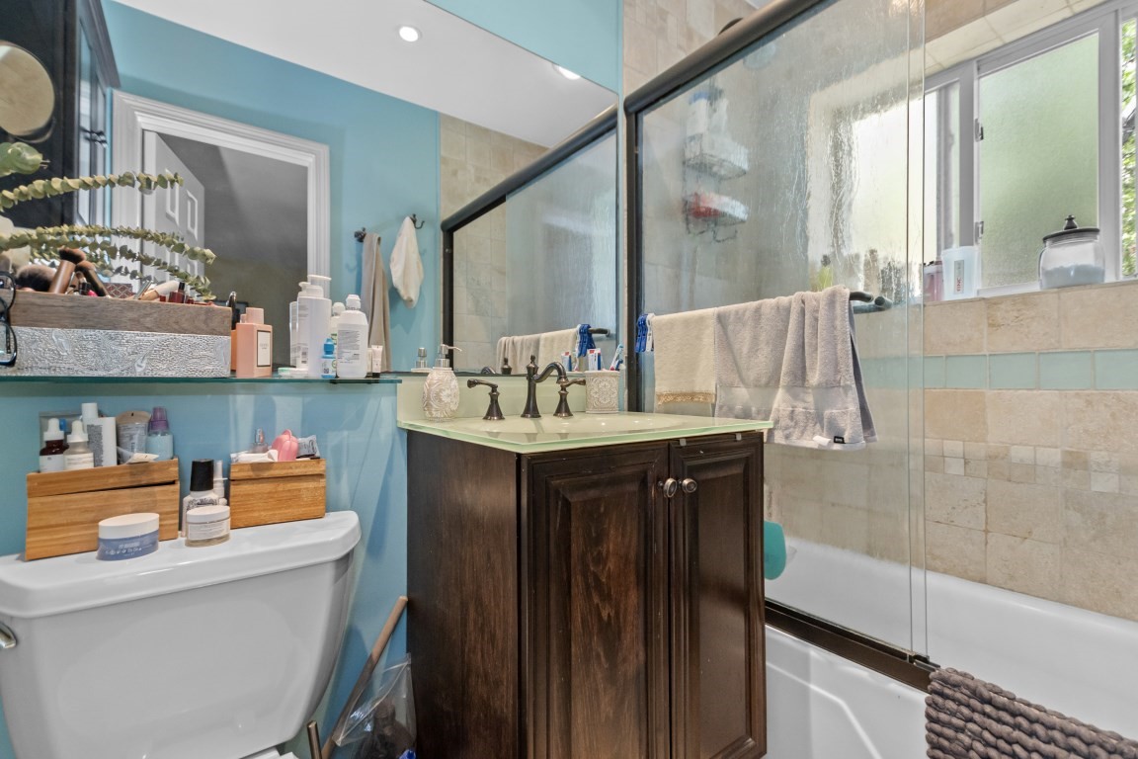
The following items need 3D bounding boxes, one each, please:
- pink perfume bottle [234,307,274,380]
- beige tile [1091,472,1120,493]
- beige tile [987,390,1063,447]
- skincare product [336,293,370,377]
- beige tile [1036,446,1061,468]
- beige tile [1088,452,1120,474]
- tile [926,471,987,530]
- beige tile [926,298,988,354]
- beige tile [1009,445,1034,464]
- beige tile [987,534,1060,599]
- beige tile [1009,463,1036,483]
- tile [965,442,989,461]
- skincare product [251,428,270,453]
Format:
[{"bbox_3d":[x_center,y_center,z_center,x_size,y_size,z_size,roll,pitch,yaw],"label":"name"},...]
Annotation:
[{"bbox_3d":[-0.589,-0.069,0.889,0.036,0.129,0.053,0,0,5],"label":"pink perfume bottle"},{"bbox_3d":[1.401,0.269,1.240,0.010,0.051,0.049,0,-1,-40],"label":"beige tile"},{"bbox_3d":[1.292,0.110,1.352,0.012,0.156,0.153,0,-1,-37],"label":"beige tile"},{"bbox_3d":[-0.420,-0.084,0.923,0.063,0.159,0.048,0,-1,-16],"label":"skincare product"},{"bbox_3d":[1.327,0.214,1.312,0.012,0.050,0.049,0,0,-38],"label":"beige tile"},{"bbox_3d":[1.401,0.216,1.241,0.010,0.051,0.049,0,-1,-40],"label":"beige tile"},{"bbox_3d":[1.200,0.375,1.474,0.012,0.154,0.153,0,-1,-37],"label":"tile"},{"bbox_3d":[1.198,-0.157,1.478,0.012,0.158,0.153,0,-1,-37],"label":"beige tile"},{"bbox_3d":[1.296,0.215,1.353,0.012,0.050,0.049,0,0,-38],"label":"beige tile"},{"bbox_3d":[1.297,0.530,1.352,0.012,0.151,0.151,0,0,-38],"label":"beige tile"},{"bbox_3d":[1.293,0.269,1.351,0.012,0.051,0.049,0,-1,-37],"label":"beige tile"},{"bbox_3d":[1.235,0.218,1.439,0.010,0.051,0.049,0,-1,-40],"label":"tile"},{"bbox_3d":[-0.574,0.134,0.881,0.030,0.085,0.030,0,-1,-37],"label":"skincare product"}]

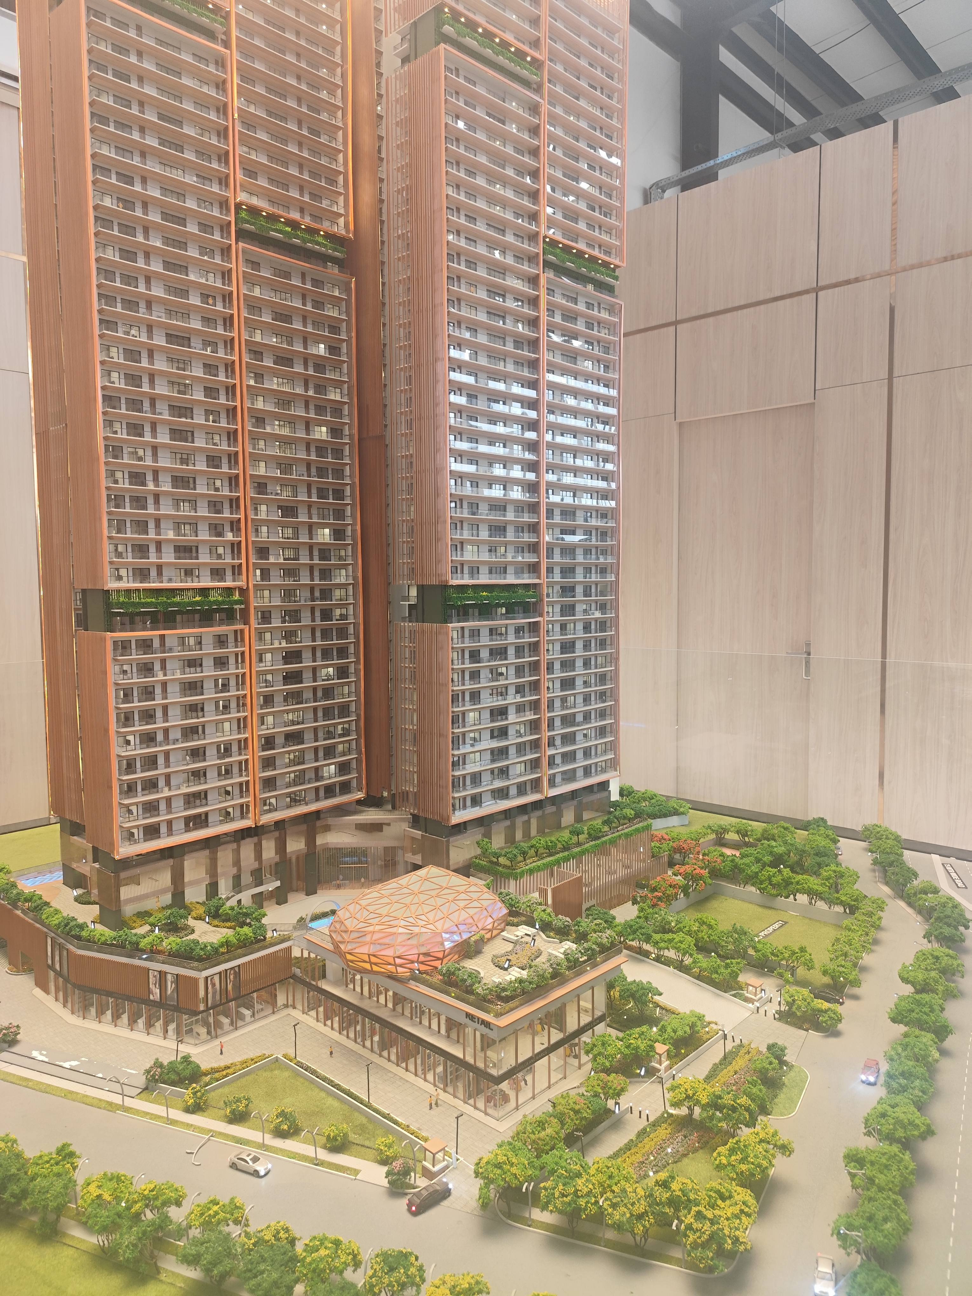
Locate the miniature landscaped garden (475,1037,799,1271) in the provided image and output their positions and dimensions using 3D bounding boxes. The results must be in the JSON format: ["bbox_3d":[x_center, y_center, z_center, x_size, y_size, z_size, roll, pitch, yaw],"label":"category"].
[{"bbox_3d":[0.279,0.654,1.218,0.292,0.076,0.554,3,5,40],"label":"miniature landscaped garden"}]

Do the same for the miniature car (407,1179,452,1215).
[{"bbox_3d":[-0.071,0.695,1.095,0.062,0.018,0.022,-4,6,-43],"label":"miniature car"}]

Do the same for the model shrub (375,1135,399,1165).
[{"bbox_3d":[-0.134,0.680,1.168,0.033,0.036,0.033,0,4,0],"label":"model shrub"}]

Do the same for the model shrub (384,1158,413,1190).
[{"bbox_3d":[-0.114,0.684,1.123,0.037,0.035,0.037,0,4,0],"label":"model shrub"}]

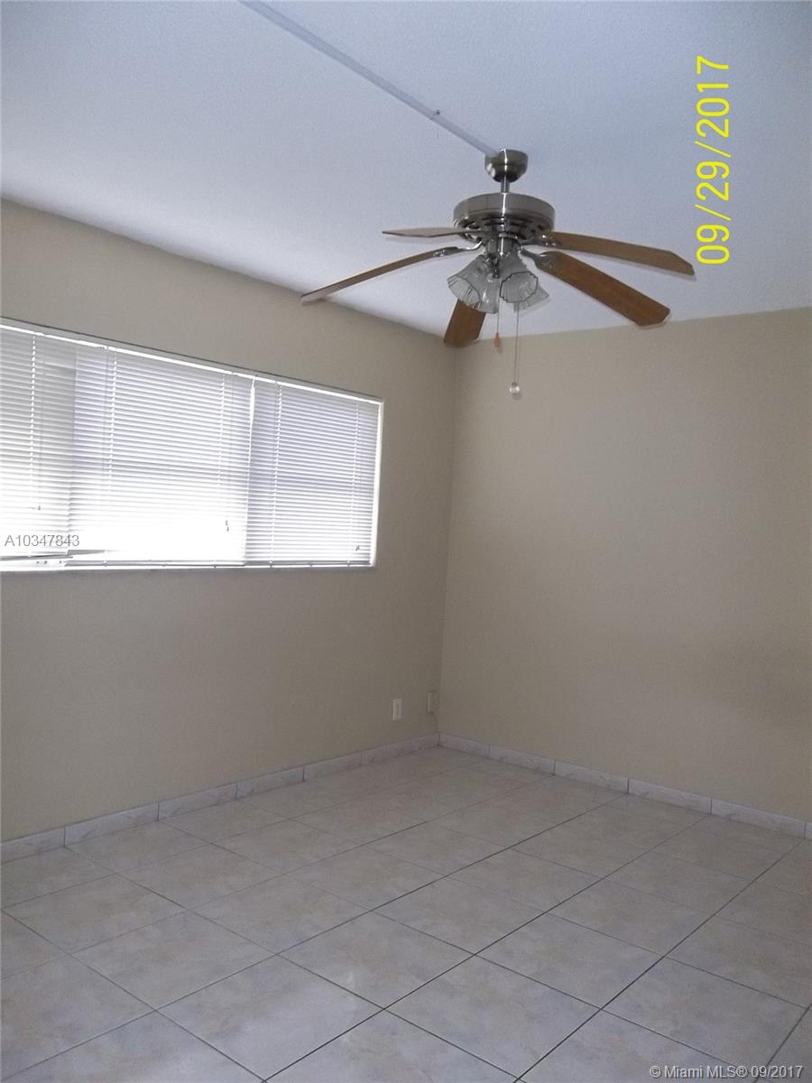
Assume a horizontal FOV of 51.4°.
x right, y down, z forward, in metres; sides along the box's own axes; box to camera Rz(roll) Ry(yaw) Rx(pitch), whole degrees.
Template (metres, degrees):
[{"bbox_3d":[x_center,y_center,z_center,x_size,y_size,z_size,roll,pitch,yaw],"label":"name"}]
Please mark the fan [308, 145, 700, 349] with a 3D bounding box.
[{"bbox_3d":[0.303,-0.957,2.695,1.240,0.490,1.190,3,0,-8],"label":"fan"}]

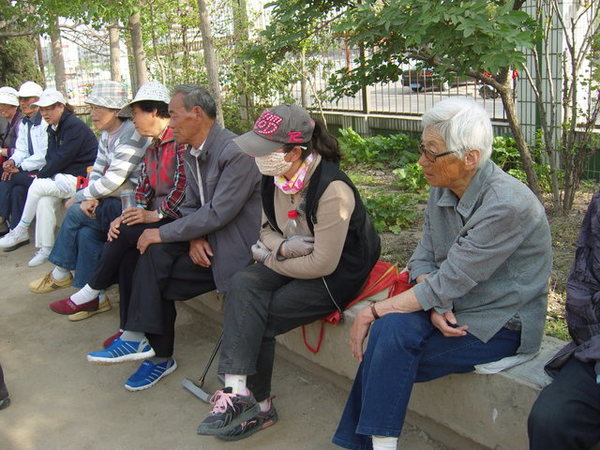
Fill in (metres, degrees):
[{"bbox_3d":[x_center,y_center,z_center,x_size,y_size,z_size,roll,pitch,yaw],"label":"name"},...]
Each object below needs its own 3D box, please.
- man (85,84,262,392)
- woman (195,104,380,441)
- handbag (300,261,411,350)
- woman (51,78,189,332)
[{"bbox_3d":[-0.483,0.010,2.537,0.778,1.182,0.512,-11,17,-33],"label":"man"},{"bbox_3d":[-0.016,0.136,2.125,0.709,1.113,0.492,-9,16,-27],"label":"woman"},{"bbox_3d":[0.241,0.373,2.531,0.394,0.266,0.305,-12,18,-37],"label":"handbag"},{"bbox_3d":[-0.849,-0.071,2.900,0.758,1.182,0.473,-12,18,-37],"label":"woman"}]

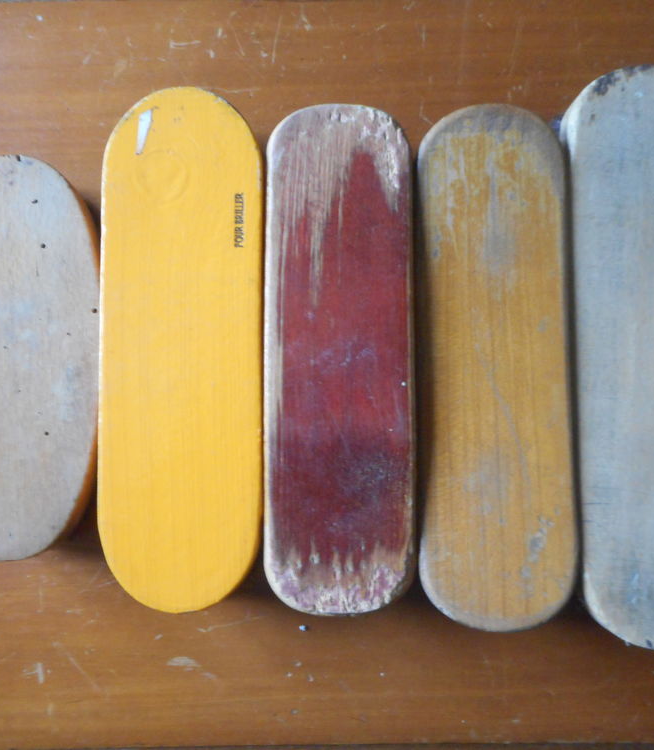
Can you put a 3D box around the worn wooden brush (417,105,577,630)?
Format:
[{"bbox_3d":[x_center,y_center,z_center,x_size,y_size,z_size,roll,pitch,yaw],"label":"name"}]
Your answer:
[{"bbox_3d":[0.057,-0.004,0.258,0.053,0.043,0.179,0,87,0],"label":"worn wooden brush"}]

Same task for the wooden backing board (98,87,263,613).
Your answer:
[{"bbox_3d":[-0.050,-0.010,0.258,0.056,0.043,0.179,0,87,0],"label":"wooden backing board"}]

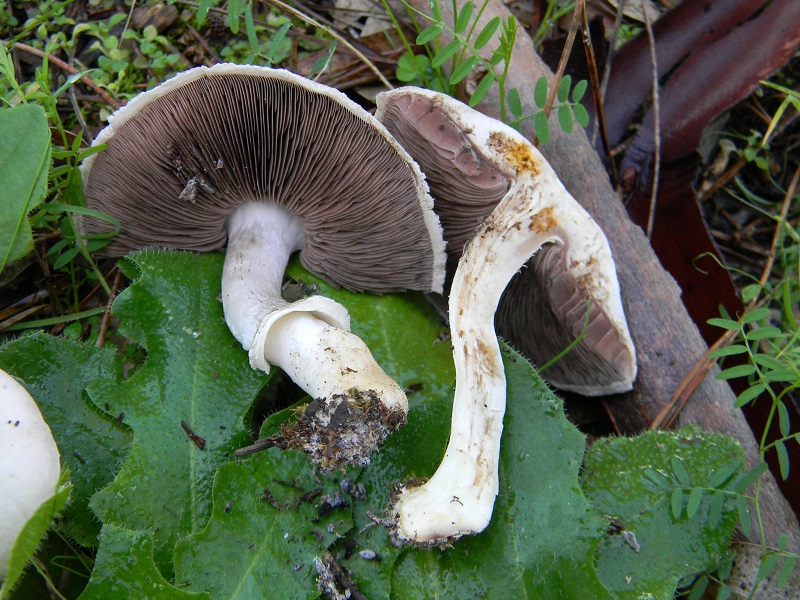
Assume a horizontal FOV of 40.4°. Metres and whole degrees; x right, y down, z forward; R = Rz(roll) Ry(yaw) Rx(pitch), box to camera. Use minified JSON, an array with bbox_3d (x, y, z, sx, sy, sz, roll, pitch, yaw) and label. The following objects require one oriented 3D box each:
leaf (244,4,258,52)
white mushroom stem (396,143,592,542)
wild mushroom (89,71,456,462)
[{"bbox_3d":[-0.055,-0.100,0.400,0.004,0.001,0.021,-11,63,-5],"label":"leaf"},{"bbox_3d":[0.026,0.013,0.292,0.040,0.018,0.121,19,63,-7],"label":"white mushroom stem"},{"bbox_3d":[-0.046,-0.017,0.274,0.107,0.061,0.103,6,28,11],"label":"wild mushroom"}]

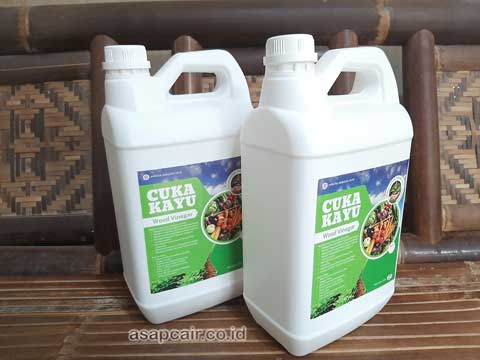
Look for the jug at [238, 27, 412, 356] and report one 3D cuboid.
[{"bbox_3d":[0.093,0.013,0.415,0.170,0.320,0.116,-14,22,-32],"label":"jug"}]

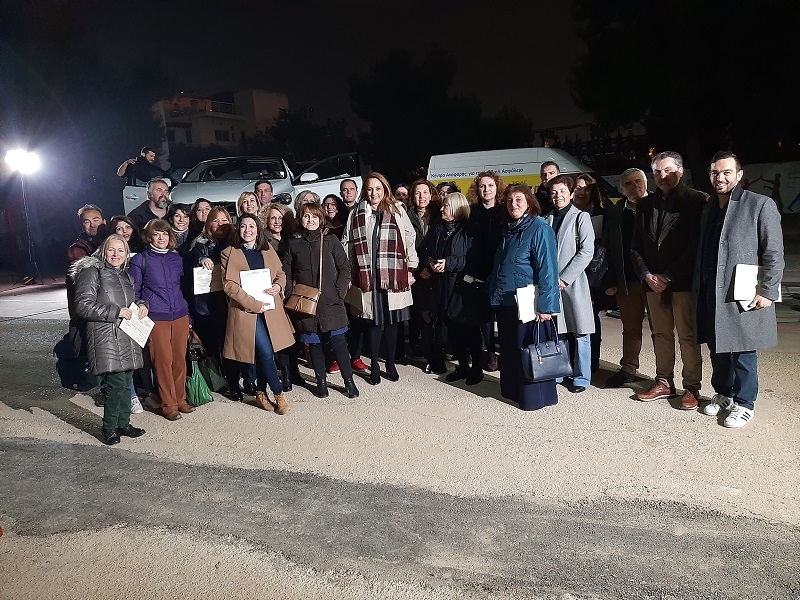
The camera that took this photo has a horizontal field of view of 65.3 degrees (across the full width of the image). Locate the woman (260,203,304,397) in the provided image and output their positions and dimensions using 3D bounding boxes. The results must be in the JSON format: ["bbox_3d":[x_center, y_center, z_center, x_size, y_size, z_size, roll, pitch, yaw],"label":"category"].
[{"bbox_3d":[-1.026,-0.009,5.450,0.500,1.651,0.380,-7,9,-25],"label":"woman"}]

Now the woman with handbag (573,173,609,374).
[{"bbox_3d":[1.596,-0.206,5.200,0.500,1.677,0.400,2,10,35],"label":"woman with handbag"}]

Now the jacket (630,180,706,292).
[{"bbox_3d":[1.965,-0.463,4.550,0.530,0.790,0.340,2,10,35],"label":"jacket"}]

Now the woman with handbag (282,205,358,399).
[{"bbox_3d":[-0.655,0.000,5.406,0.540,1.640,0.380,-4,8,-5],"label":"woman with handbag"}]

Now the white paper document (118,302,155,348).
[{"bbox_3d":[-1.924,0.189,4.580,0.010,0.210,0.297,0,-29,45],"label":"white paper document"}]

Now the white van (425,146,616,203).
[{"bbox_3d":[3.423,-2.016,14.110,5.300,2.600,2.000,0,9,22],"label":"white van"}]

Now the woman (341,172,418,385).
[{"bbox_3d":[-0.177,-0.178,5.380,0.620,1.792,0.400,-4,8,-3],"label":"woman"}]

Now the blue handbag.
[{"bbox_3d":[1.080,0.380,4.600,0.340,0.420,0.160,-6,9,-20],"label":"blue handbag"}]

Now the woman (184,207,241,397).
[{"bbox_3d":[-1.576,0.030,5.360,0.520,1.651,0.480,-9,10,-35],"label":"woman"}]

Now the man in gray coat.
[{"bbox_3d":[2.228,-0.062,4.120,0.560,1.801,0.430,4,11,44],"label":"man in gray coat"}]

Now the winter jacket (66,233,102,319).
[{"bbox_3d":[-2.666,-0.216,5.500,0.500,0.740,0.320,-7,9,-25],"label":"winter jacket"}]

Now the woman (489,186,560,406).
[{"bbox_3d":[0.960,-0.025,4.781,0.500,1.650,0.400,3,10,36],"label":"woman"}]

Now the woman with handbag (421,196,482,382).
[{"bbox_3d":[0.446,-0.089,5.300,0.530,1.619,0.460,2,10,35],"label":"woman with handbag"}]

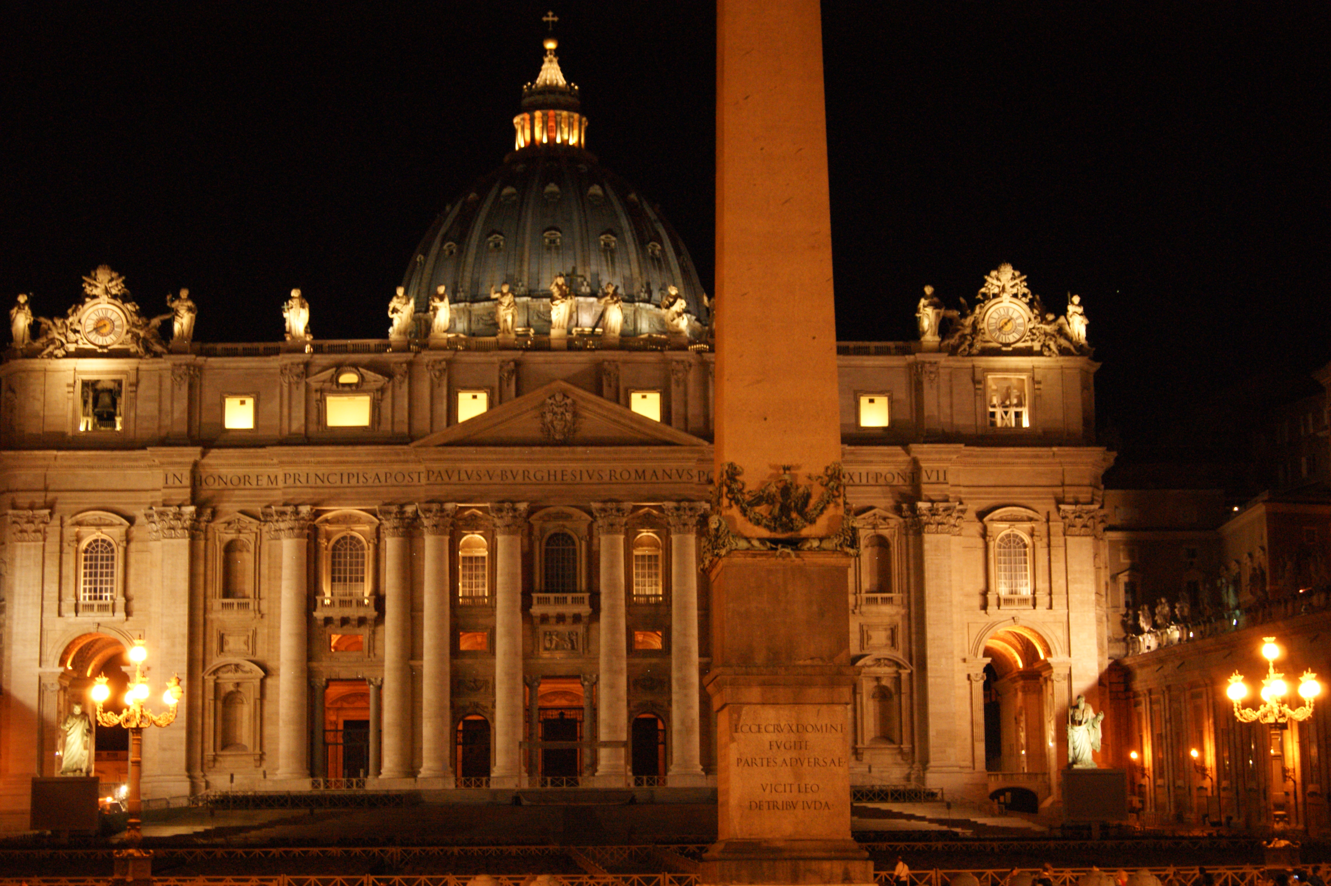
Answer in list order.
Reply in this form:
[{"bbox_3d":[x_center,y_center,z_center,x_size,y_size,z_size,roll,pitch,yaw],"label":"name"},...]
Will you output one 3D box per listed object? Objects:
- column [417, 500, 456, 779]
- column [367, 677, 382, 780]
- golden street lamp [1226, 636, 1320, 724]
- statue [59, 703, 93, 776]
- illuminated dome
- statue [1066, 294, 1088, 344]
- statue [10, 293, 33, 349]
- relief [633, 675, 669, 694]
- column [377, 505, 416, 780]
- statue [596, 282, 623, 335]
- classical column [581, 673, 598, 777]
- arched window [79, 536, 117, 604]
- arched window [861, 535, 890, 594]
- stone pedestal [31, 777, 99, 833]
[{"bbox_3d":[-23.091,20.279,224.652,3.900,28.193,3.700,0,-10,-3],"label":"column"},{"bbox_3d":[-30.430,29.817,232.132,1.500,10.600,1.500,0,-10,-3],"label":"column"},{"bbox_3d":[19.535,7.641,71.388,2.850,2.750,2.850,-2,-10,8],"label":"golden street lamp"},{"bbox_3d":[-44.343,22.233,166.627,2.300,5.550,2.000,1,-10,-9],"label":"statue"},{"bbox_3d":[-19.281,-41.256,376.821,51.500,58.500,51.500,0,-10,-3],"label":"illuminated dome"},{"bbox_3d":[43.743,-13.210,235.830,2.150,5.300,1.800,0,-10,-3],"label":"statue"},{"bbox_3d":[-67.059,-12.755,230.611,2.250,5.650,1.800,0,-10,-3],"label":"statue"},{"bbox_3d":[-1.586,25.339,232.936,3.700,2.050,0.300,0,-10,-3],"label":"relief"},{"bbox_3d":[-28.119,20.757,231.651,3.950,28.600,3.950,0,-10,-3],"label":"column"},{"bbox_3d":[-5.775,-14.138,234.538,2.640,5.618,2.000,0,-10,-3],"label":"statue"},{"bbox_3d":[-8.028,29.584,232.847,1.650,10.700,1.650,0,-10,-3],"label":"classical column"},{"bbox_3d":[-58.113,12.972,226.912,3.683,6.743,0.600,0,-10,-3],"label":"arched window"},{"bbox_3d":[21.999,12.574,231.314,3.111,6.220,1.000,0,-10,-3],"label":"arched window"},{"bbox_3d":[-44.424,26.861,163.985,4.400,4.221,4.200,0,-10,-3],"label":"stone pedestal"}]

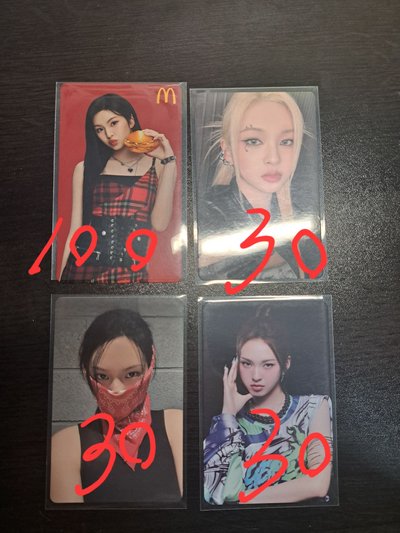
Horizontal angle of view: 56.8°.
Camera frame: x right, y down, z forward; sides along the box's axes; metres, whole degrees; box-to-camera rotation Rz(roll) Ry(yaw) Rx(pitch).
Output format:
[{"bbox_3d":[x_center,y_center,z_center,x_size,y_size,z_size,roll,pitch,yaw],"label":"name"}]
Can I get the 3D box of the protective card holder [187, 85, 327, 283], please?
[{"bbox_3d":[0.026,-0.037,0.166,0.059,0.001,0.089,-2,87,-2],"label":"protective card holder"}]

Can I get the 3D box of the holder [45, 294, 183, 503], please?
[{"bbox_3d":[-0.035,0.057,0.159,0.059,0.001,0.089,0,87,-2],"label":"holder"}]

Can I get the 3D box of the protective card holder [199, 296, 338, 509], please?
[{"bbox_3d":[0.029,0.058,0.160,0.059,0.001,0.089,-1,87,-2],"label":"protective card holder"}]

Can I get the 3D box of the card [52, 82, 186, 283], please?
[{"bbox_3d":[-0.035,-0.038,0.164,0.059,0.001,0.089,0,87,-2],"label":"card"}]

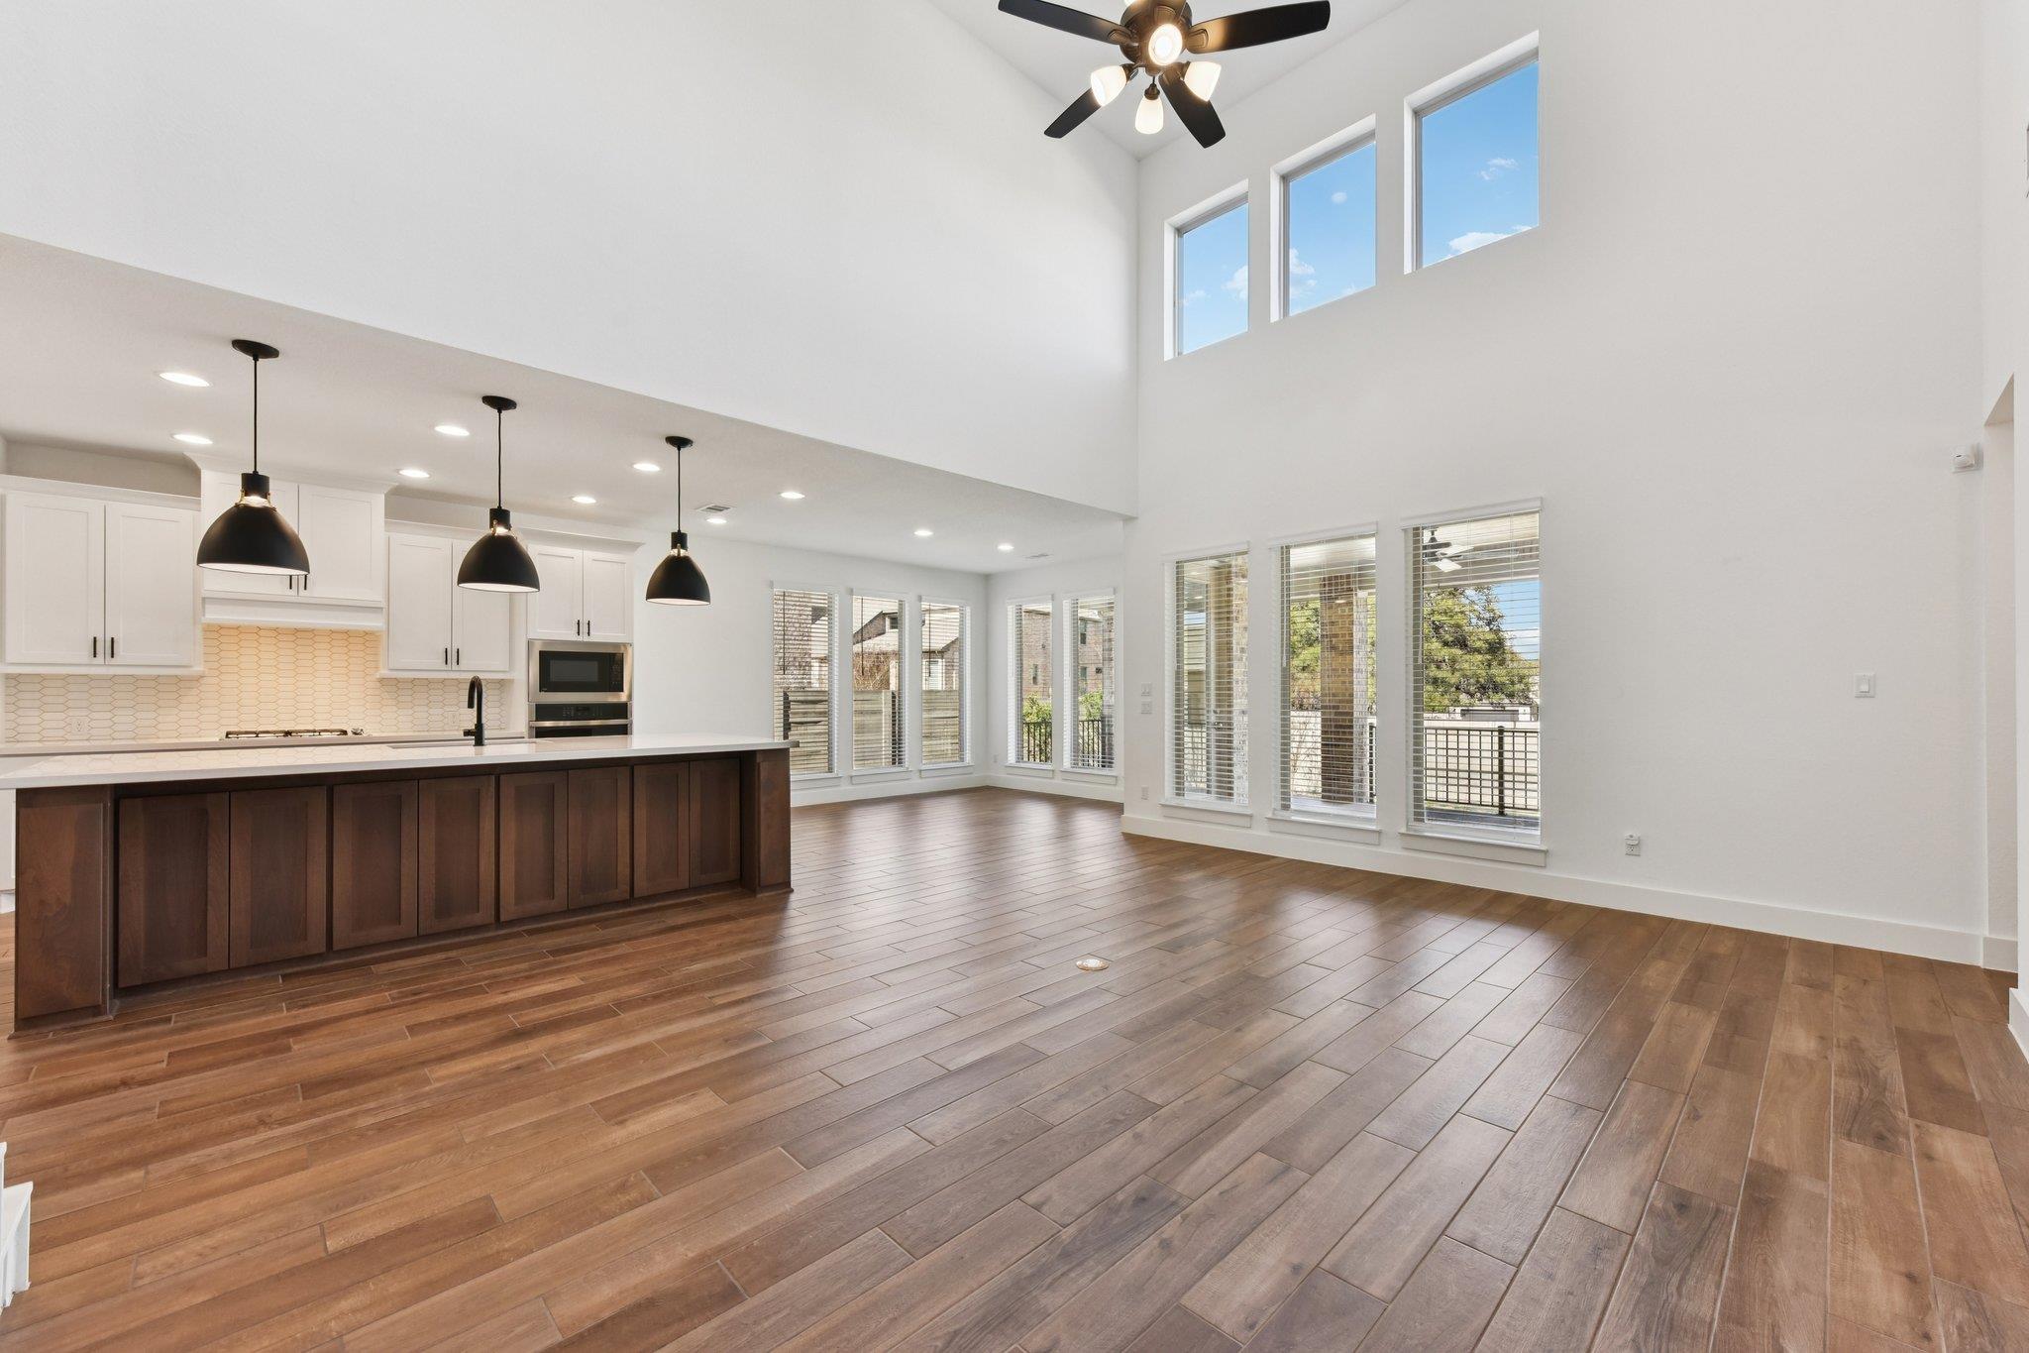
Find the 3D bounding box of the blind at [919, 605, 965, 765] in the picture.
[{"bbox_3d":[-0.896,0.087,9.818,0.740,2.030,0.070,1,-1,-44],"label":"blind"}]

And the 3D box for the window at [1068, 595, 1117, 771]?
[{"bbox_3d":[0.886,0.077,9.015,0.070,2.030,0.740,1,-1,-44],"label":"window"}]

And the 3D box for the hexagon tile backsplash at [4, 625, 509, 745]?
[{"bbox_3d":[-5.187,0.022,5.716,2.645,0.780,0.020,1,-1,-44],"label":"hexagon tile backsplash"}]

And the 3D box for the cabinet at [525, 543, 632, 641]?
[{"bbox_3d":[-3.762,-0.667,6.721,0.810,0.780,0.610,1,-2,-44],"label":"cabinet"}]

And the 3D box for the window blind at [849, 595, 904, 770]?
[{"bbox_3d":[-1.591,0.076,9.280,0.770,2.040,0.080,1,-2,-44],"label":"window blind"}]

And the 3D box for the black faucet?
[{"bbox_3d":[-3.083,0.195,4.489,0.120,0.400,0.250,1,-2,-44],"label":"black faucet"}]

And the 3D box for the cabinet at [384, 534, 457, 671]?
[{"bbox_3d":[-4.608,-0.541,6.097,0.430,1.040,0.340,1,-2,-44],"label":"cabinet"}]

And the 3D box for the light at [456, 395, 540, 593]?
[{"bbox_3d":[-2.722,-0.959,4.160,0.366,0.963,0.366,1,-1,-44],"label":"light"}]

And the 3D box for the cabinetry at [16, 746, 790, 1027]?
[{"bbox_3d":[-2.920,0.848,4.318,3.105,0.914,1.355,1,-1,-44],"label":"cabinetry"}]

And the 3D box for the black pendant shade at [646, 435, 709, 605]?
[{"bbox_3d":[-2.053,-0.940,4.834,0.360,0.990,0.360,1,-2,-44],"label":"black pendant shade"}]

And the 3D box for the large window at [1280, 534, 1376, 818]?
[{"bbox_3d":[2.232,0.026,5.646,0.070,2.030,0.730,1,-1,-44],"label":"large window"}]

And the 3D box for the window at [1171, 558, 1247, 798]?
[{"bbox_3d":[1.573,0.040,6.351,0.100,2.020,0.740,1,-1,-44],"label":"window"}]

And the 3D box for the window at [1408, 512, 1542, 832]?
[{"bbox_3d":[2.892,-0.002,4.984,0.100,2.030,0.750,1,-1,-44],"label":"window"}]

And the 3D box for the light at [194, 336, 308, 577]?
[{"bbox_3d":[-3.405,-0.970,3.532,0.360,0.990,0.360,1,-2,-44],"label":"light"}]

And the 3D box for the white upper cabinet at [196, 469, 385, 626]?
[{"bbox_3d":[-5.088,-0.859,5.593,0.940,1.030,0.340,1,-1,-44],"label":"white upper cabinet"}]

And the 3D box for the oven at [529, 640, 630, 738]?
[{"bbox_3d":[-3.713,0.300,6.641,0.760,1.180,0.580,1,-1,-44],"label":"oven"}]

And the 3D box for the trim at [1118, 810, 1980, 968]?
[{"bbox_3d":[2.610,1.244,5.158,0.020,0.155,4.720,1,-2,-44],"label":"trim"}]

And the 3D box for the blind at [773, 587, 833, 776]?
[{"bbox_3d":[-2.341,0.068,8.683,0.775,2.050,0.120,1,-2,-44],"label":"blind"}]

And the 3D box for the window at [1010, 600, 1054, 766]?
[{"bbox_3d":[0.225,0.086,9.722,0.100,2.030,0.765,1,-1,-44],"label":"window"}]

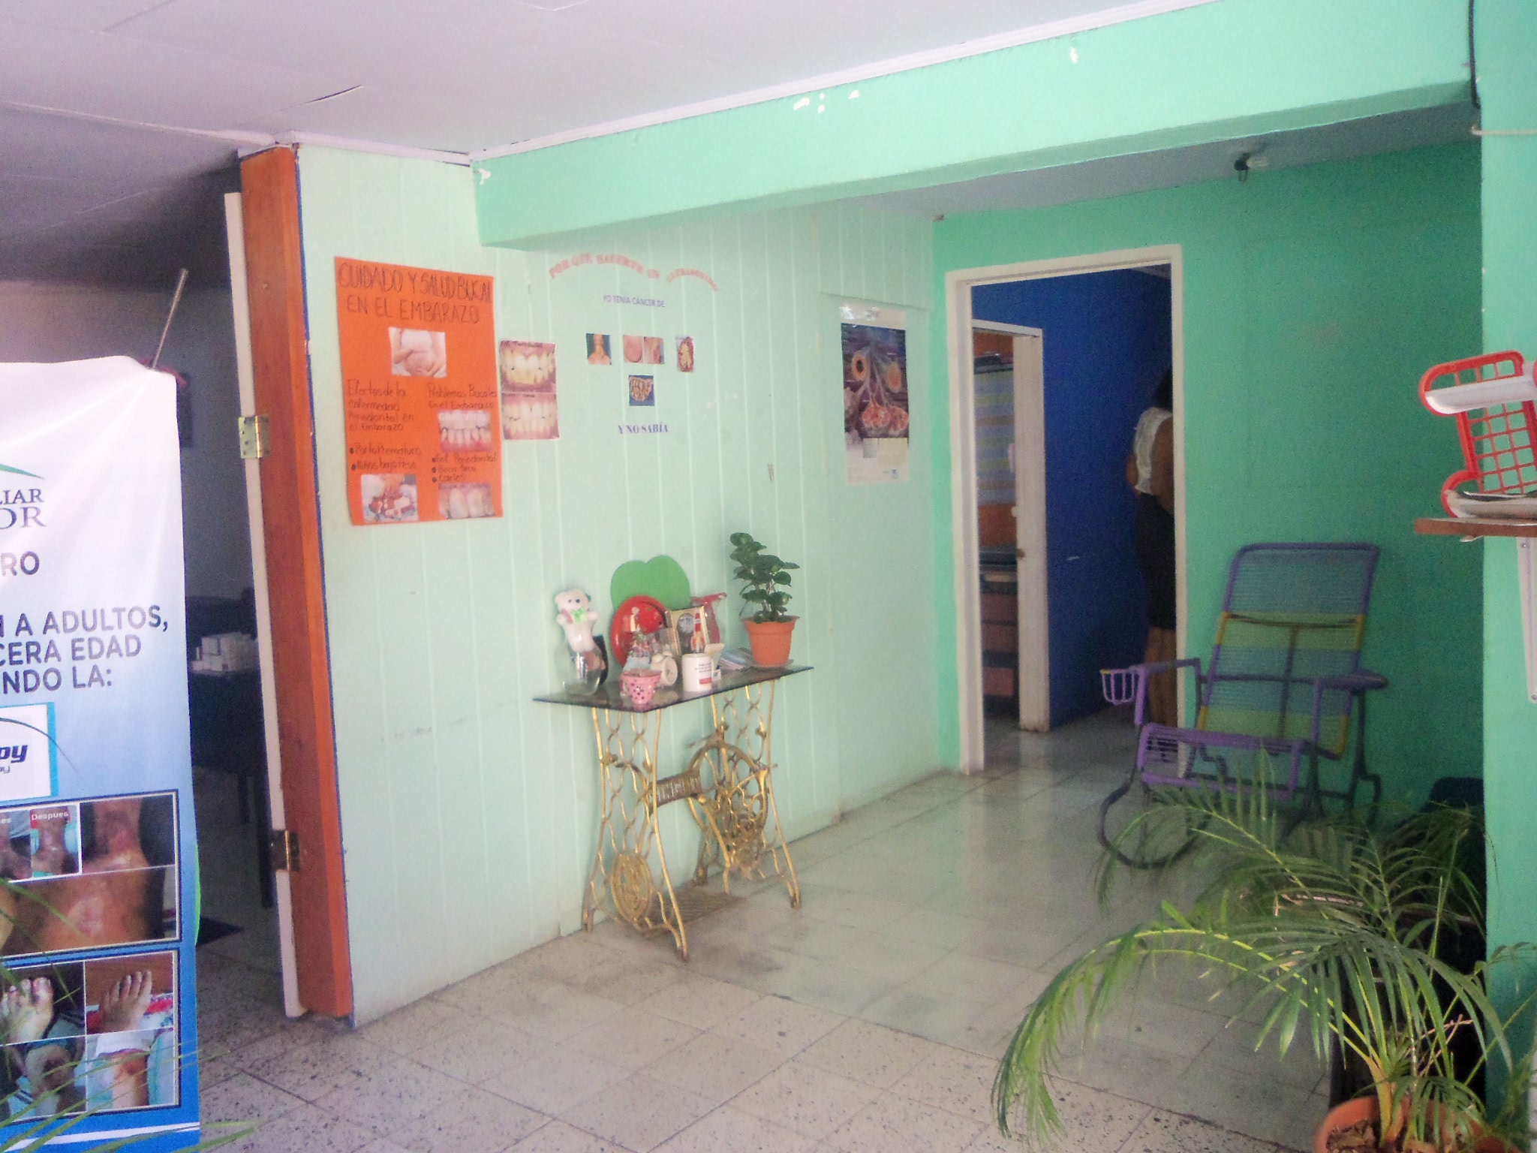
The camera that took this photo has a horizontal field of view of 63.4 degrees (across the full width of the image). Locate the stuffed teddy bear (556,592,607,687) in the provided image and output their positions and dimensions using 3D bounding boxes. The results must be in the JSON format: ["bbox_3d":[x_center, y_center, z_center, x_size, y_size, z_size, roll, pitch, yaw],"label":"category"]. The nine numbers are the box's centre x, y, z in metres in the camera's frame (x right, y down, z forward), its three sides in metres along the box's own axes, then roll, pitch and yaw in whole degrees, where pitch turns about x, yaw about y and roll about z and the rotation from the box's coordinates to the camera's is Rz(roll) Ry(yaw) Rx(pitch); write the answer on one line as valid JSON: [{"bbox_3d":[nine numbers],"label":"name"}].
[{"bbox_3d":[-0.557,0.184,3.697,0.142,0.284,0.132,-4,6,-20],"label":"stuffed teddy bear"}]

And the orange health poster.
[{"bbox_3d":[-0.918,-0.484,3.331,0.010,0.671,0.497,3,7,39],"label":"orange health poster"}]

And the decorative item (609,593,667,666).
[{"bbox_3d":[-0.403,0.172,3.921,0.061,0.218,0.203,3,7,39],"label":"decorative item"}]

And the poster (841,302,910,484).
[{"bbox_3d":[0.441,-0.726,5.017,0.012,0.700,0.461,3,7,39],"label":"poster"}]

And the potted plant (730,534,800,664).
[{"bbox_3d":[-0.014,0.072,4.049,0.213,0.426,0.213,-2,6,0],"label":"potted plant"}]

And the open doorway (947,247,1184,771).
[{"bbox_3d":[1.232,-0.199,5.149,0.994,2.180,0.112,2,7,37],"label":"open doorway"}]

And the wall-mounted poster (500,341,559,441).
[{"bbox_3d":[-0.690,-0.539,3.613,0.008,0.278,0.210,3,7,39],"label":"wall-mounted poster"}]

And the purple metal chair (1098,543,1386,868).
[{"bbox_3d":[1.564,0.468,4.115,0.781,1.034,1.044,3,8,43],"label":"purple metal chair"}]

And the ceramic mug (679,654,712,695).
[{"bbox_3d":[-0.213,0.281,3.664,0.091,0.103,0.091,-2,6,0],"label":"ceramic mug"}]

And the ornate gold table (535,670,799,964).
[{"bbox_3d":[-0.261,0.698,3.833,0.426,0.757,0.796,3,7,39],"label":"ornate gold table"}]

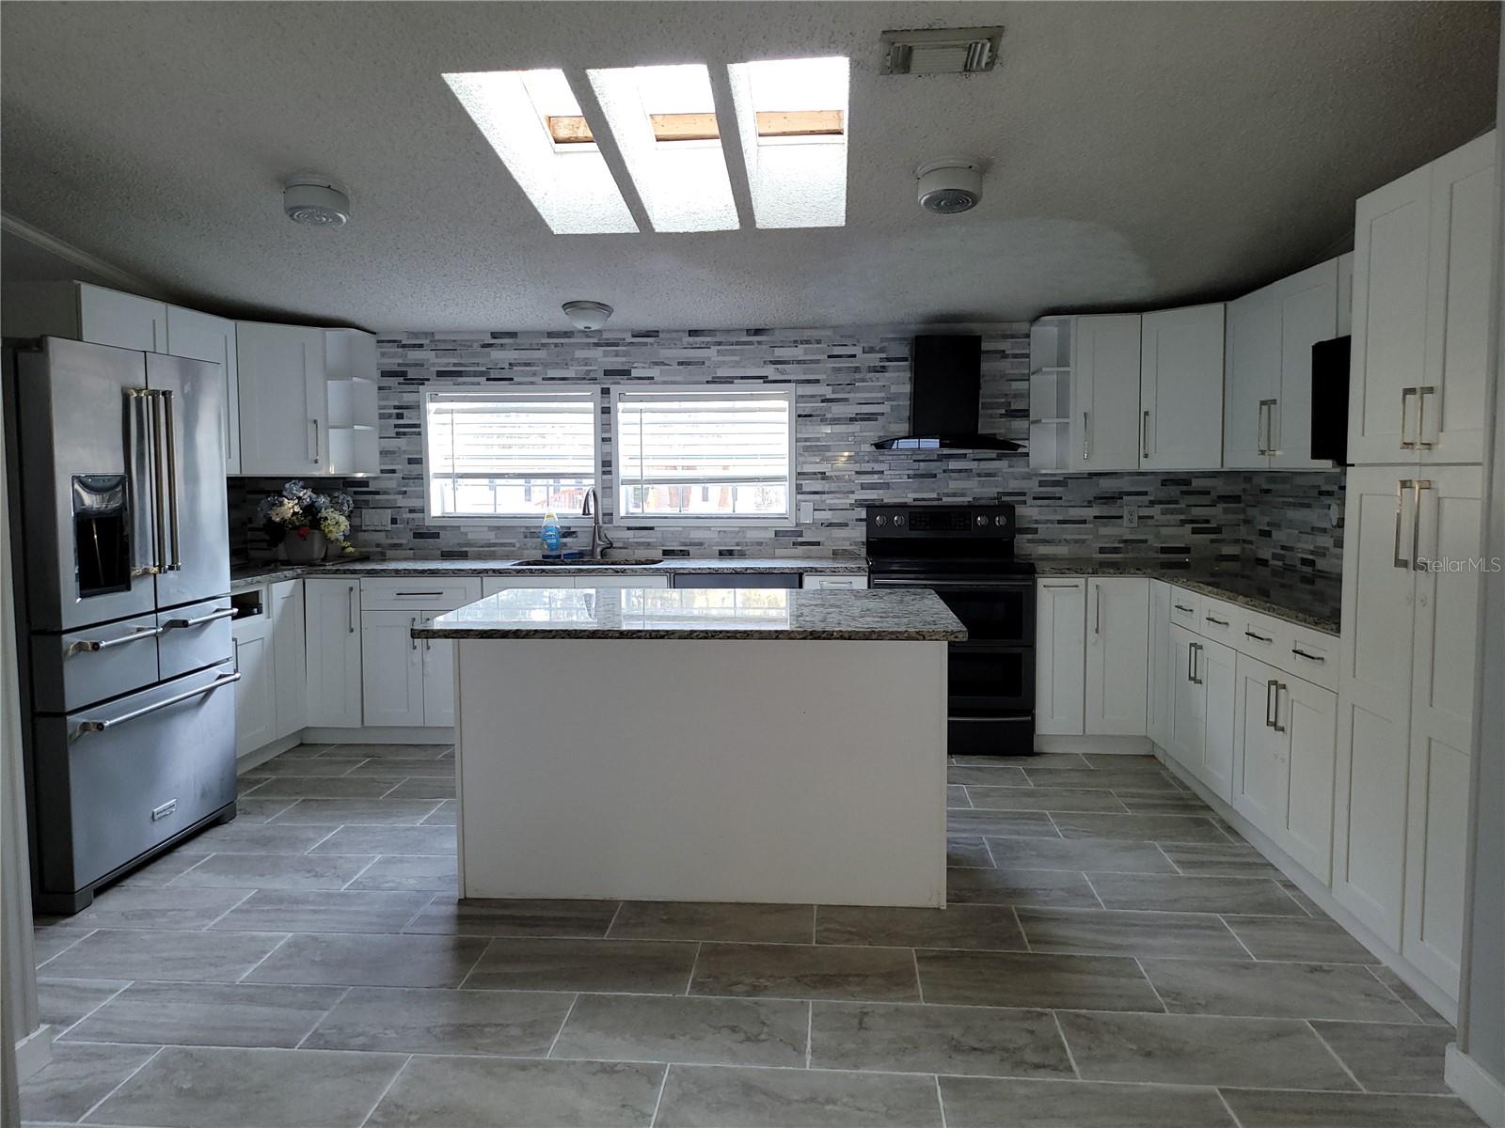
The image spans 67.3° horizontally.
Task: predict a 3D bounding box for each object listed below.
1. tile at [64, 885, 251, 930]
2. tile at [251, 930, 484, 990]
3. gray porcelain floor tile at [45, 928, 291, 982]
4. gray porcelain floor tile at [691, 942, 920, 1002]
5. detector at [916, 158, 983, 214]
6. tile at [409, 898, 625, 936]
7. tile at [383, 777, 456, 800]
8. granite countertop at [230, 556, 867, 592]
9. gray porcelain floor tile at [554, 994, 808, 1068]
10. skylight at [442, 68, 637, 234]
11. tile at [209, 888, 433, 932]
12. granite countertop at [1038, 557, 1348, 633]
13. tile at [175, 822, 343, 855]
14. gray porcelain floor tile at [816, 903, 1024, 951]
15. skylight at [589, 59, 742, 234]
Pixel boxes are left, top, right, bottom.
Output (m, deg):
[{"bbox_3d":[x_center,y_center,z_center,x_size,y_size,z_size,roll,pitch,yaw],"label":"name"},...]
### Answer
[{"bbox_3d":[-1.915,1.077,3.542,0.601,0.010,0.322,0,5,5],"label":"tile"},{"bbox_3d":[-1.075,1.123,3.189,0.610,0.010,0.327,0,5,5],"label":"tile"},{"bbox_3d":[-1.686,1.122,3.241,0.610,0.010,0.327,0,5,5],"label":"gray porcelain floor tile"},{"bbox_3d":[0.146,1.128,3.102,0.612,0.012,0.328,0,5,5],"label":"gray porcelain floor tile"},{"bbox_3d":[0.671,-1.282,3.842,0.224,0.104,0.224,0,-4,5],"label":"detector"},{"bbox_3d":[-0.724,1.093,3.490,0.610,0.010,0.327,0,5,5],"label":"tile"},{"bbox_3d":[-1.221,0.962,4.781,0.601,0.010,0.322,0,5,5],"label":"tile"},{"bbox_3d":[-1.159,0.057,5.270,3.394,0.036,1.768,0,5,5],"label":"granite countertop"},{"bbox_3d":[-0.160,1.134,2.741,0.601,0.010,0.322,0,5,5],"label":"gray porcelain floor tile"},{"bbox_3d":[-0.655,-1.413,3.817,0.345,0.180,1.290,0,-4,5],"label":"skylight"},{"bbox_3d":[-1.341,1.099,3.562,0.612,0.012,0.328,0,5,5],"label":"tile"},{"bbox_3d":[1.837,0.104,4.573,1.130,0.040,2.550,0,5,5],"label":"granite countertop"},{"bbox_3d":[-1.871,1.019,4.188,0.601,0.010,0.322,0,5,5],"label":"tile"},{"bbox_3d":[0.497,1.094,3.386,0.610,0.010,0.327,0,5,5],"label":"gray porcelain floor tile"},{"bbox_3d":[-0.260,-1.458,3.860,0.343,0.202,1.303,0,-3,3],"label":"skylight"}]

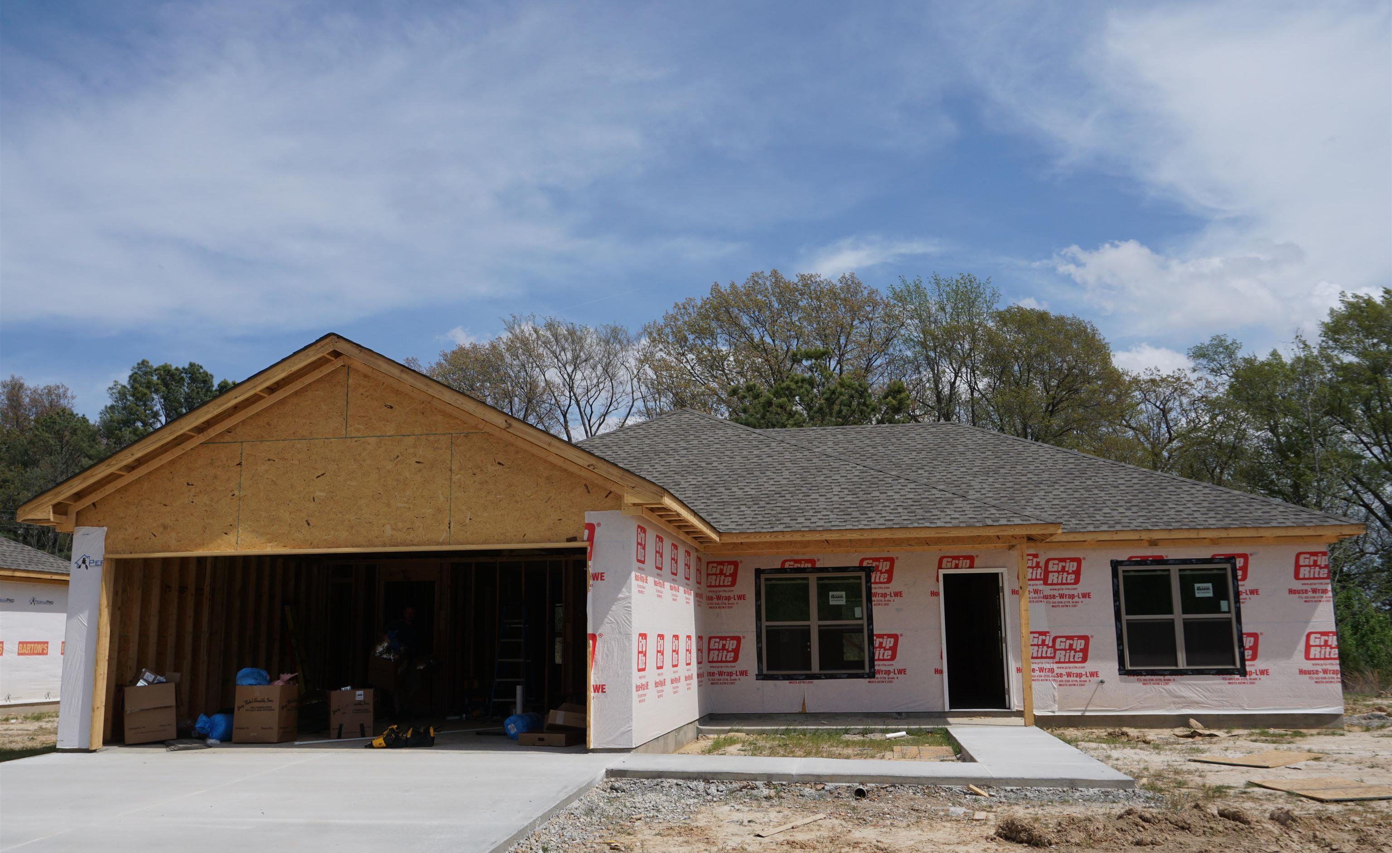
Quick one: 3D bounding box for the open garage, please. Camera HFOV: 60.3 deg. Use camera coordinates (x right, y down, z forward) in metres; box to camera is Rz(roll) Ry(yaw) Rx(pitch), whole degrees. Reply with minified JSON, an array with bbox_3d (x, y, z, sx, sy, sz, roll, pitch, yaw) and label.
[{"bbox_3d":[-3.515,1.764,16.072,7.300,4.500,6.500,-2,-10,8],"label":"open garage"}]

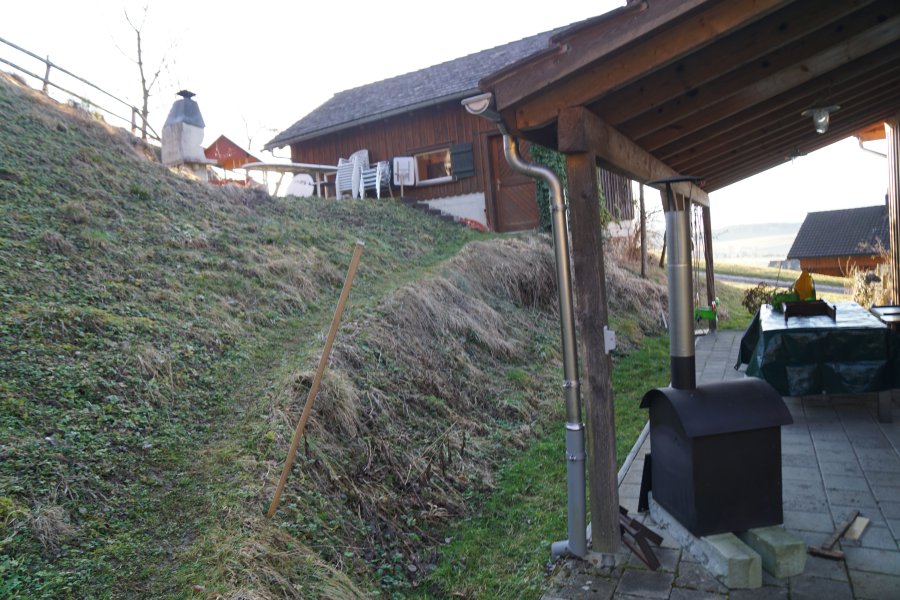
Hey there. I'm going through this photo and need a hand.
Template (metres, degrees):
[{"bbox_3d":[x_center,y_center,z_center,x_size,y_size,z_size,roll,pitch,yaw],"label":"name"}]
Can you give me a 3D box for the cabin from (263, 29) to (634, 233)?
[{"bbox_3d":[0.393,-3.961,16.107,8.850,4.950,6.040,-2,5,35],"label":"cabin"}]

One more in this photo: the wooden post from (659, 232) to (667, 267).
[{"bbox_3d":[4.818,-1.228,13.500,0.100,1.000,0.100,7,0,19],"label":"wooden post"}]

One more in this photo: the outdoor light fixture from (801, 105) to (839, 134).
[{"bbox_3d":[2.895,-1.412,4.682,0.270,0.250,0.270,-2,4,28],"label":"outdoor light fixture"}]

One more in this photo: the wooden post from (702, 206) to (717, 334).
[{"bbox_3d":[4.576,-0.538,10.550,0.120,2.140,0.120,-2,4,28],"label":"wooden post"}]

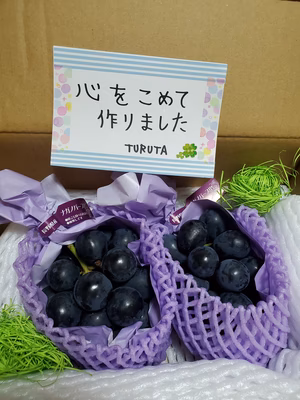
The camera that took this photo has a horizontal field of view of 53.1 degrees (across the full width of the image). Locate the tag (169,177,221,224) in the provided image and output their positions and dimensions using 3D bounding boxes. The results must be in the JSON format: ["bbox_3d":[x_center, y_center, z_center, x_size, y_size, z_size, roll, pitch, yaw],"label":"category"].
[{"bbox_3d":[0.042,0.002,0.272,0.055,0.012,0.020,-32,70,-15],"label":"tag"}]

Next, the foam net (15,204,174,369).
[{"bbox_3d":[-0.045,0.081,0.262,0.126,0.090,0.123,2,42,0],"label":"foam net"}]

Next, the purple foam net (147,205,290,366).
[{"bbox_3d":[0.058,0.079,0.275,0.116,0.090,0.115,2,42,0],"label":"purple foam net"}]

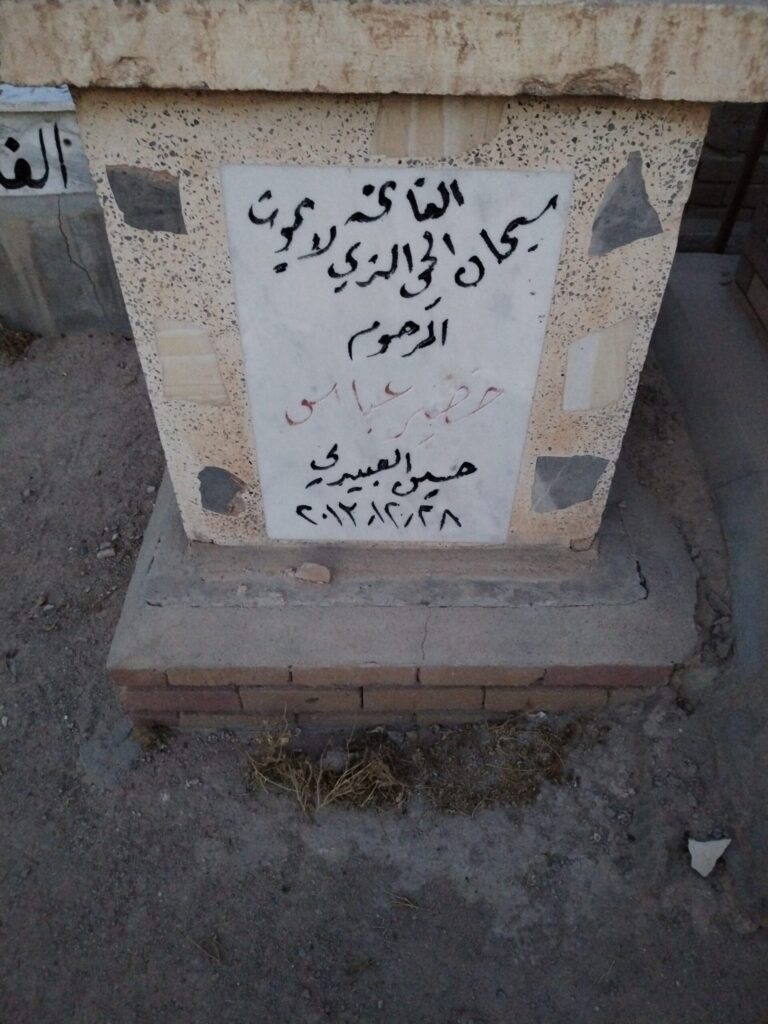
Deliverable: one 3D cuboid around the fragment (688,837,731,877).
[{"bbox_3d":[0.588,0.623,1.389,0.076,0.022,0.066,0,43,0],"label":"fragment"}]

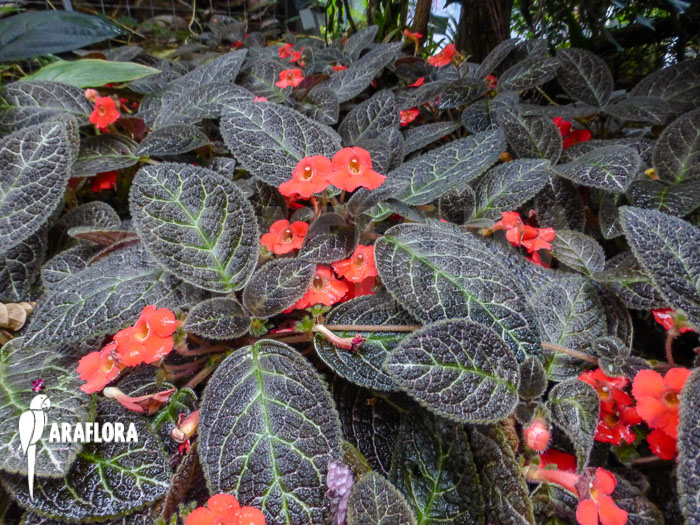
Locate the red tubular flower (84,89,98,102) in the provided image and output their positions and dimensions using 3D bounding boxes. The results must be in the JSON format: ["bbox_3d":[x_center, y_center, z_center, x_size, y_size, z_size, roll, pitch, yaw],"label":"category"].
[{"bbox_3d":[-0.234,-0.151,0.440,0.013,0.013,0.017,-2,0,-3],"label":"red tubular flower"}]

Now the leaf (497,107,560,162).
[{"bbox_3d":[0.151,-0.112,0.412,0.054,0.014,0.076,-18,59,-15],"label":"leaf"}]

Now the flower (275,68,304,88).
[{"bbox_3d":[-0.062,-0.188,0.497,0.029,0.021,0.019,-1,7,-2],"label":"flower"}]

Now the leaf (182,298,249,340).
[{"bbox_3d":[-0.065,0.028,0.238,0.033,0.008,0.024,-8,57,-5],"label":"leaf"}]

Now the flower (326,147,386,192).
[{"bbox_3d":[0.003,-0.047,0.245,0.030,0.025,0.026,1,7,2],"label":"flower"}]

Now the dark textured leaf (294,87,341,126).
[{"bbox_3d":[-0.030,-0.142,0.443,0.049,0.009,0.036,38,55,23],"label":"dark textured leaf"}]

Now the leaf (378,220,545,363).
[{"bbox_3d":[0.052,0.015,0.235,0.058,0.014,0.097,-36,63,-26],"label":"leaf"}]

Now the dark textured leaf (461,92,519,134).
[{"bbox_3d":[0.131,-0.136,0.451,0.055,0.013,0.074,5,52,4],"label":"dark textured leaf"}]

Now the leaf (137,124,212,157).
[{"bbox_3d":[-0.137,-0.093,0.380,0.054,0.012,0.034,-10,50,-11],"label":"leaf"}]

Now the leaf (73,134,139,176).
[{"bbox_3d":[-0.186,-0.079,0.367,0.049,0.012,0.042,-11,42,-18],"label":"leaf"}]

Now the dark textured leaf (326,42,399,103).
[{"bbox_3d":[0.013,-0.184,0.470,0.051,0.014,0.107,32,62,28],"label":"dark textured leaf"}]

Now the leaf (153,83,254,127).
[{"bbox_3d":[-0.146,-0.153,0.463,0.102,0.016,0.060,-27,51,-24],"label":"leaf"}]

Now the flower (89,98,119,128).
[{"bbox_3d":[-0.225,-0.138,0.453,0.029,0.029,0.026,2,6,3],"label":"flower"}]

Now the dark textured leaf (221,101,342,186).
[{"bbox_3d":[-0.055,-0.095,0.363,0.106,0.017,0.069,39,63,16],"label":"dark textured leaf"}]

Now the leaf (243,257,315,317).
[{"bbox_3d":[-0.037,0.014,0.273,0.047,0.010,0.027,-39,68,-19],"label":"leaf"}]

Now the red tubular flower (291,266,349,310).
[{"bbox_3d":[-0.018,0.015,0.270,0.030,0.023,0.019,4,13,6],"label":"red tubular flower"}]

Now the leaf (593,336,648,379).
[{"bbox_3d":[0.137,0.048,0.246,0.025,0.011,0.021,29,58,20],"label":"leaf"}]

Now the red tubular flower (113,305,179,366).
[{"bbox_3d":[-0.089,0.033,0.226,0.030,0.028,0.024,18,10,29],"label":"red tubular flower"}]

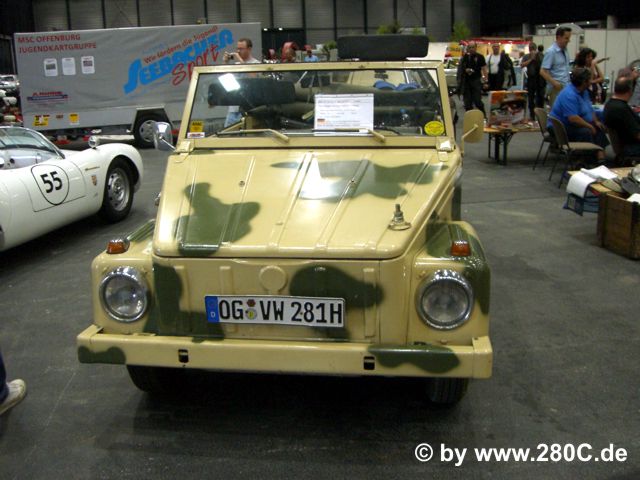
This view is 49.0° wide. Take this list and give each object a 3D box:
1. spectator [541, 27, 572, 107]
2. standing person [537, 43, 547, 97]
[{"bbox_3d":[3.149,-1.877,9.352,0.500,1.840,0.360,-13,19,-38],"label":"spectator"},{"bbox_3d":[6.097,-4.483,19.338,0.500,1.720,0.350,3,15,17],"label":"standing person"}]

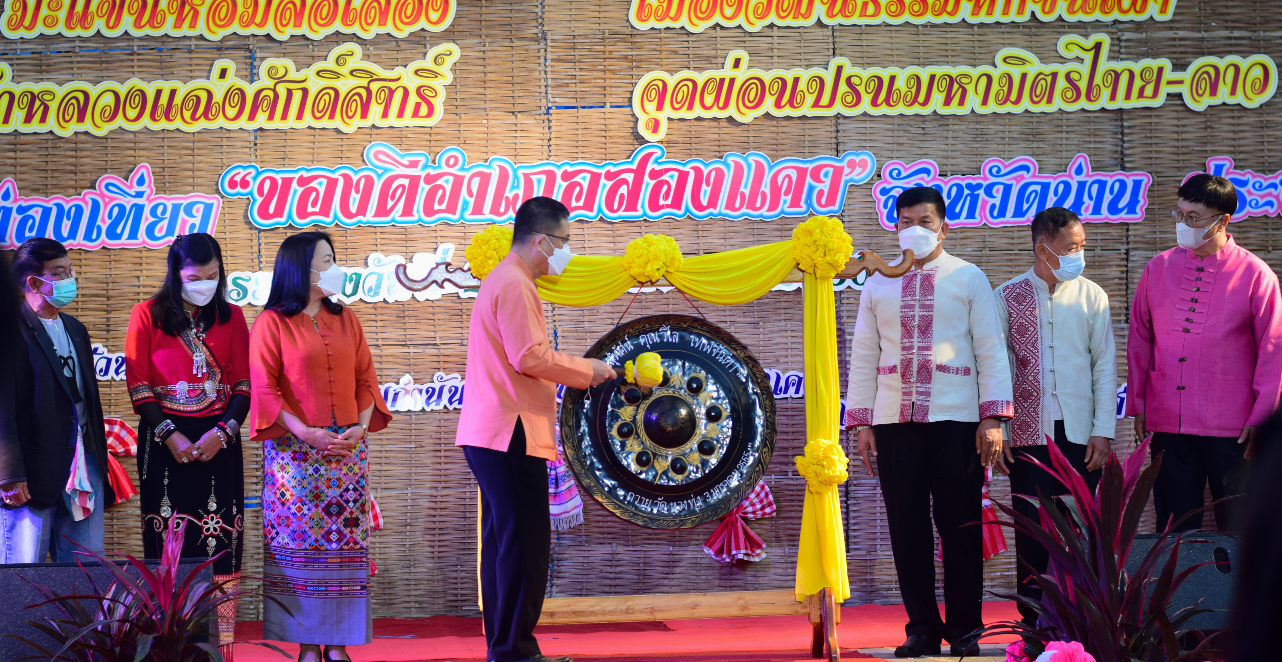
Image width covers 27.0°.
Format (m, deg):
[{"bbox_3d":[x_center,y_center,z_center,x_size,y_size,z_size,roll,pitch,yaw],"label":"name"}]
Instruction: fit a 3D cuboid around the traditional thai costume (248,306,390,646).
[{"bbox_3d":[-1.160,0.523,9.620,0.500,1.220,0.340,-1,0,-22],"label":"traditional thai costume"}]

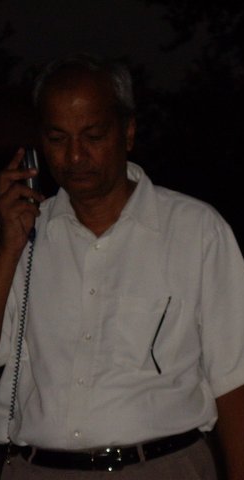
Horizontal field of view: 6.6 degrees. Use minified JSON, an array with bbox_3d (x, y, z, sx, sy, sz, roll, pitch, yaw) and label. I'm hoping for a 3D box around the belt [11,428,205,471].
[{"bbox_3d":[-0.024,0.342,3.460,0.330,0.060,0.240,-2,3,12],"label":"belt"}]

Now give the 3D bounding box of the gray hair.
[{"bbox_3d":[-0.063,-0.245,3.450,0.163,0.130,0.185,3,10,16],"label":"gray hair"}]

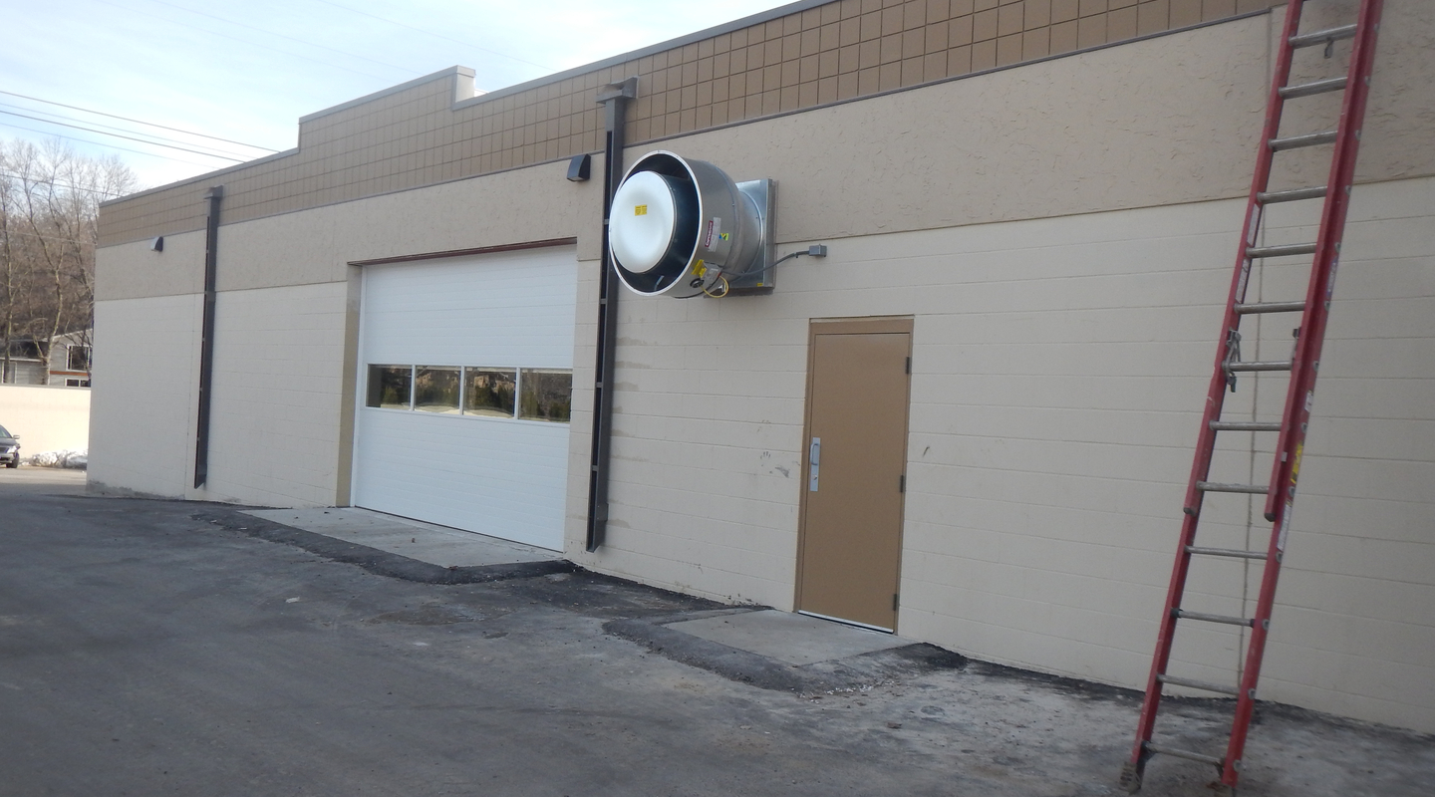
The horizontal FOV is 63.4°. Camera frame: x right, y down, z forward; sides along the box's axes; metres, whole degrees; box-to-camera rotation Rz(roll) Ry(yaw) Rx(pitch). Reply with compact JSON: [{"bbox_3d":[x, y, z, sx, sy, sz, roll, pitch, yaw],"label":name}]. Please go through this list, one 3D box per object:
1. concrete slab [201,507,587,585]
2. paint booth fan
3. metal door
[{"bbox_3d":[-3.636,1.482,12.414,1.450,0.130,5.150,2,0,-43],"label":"concrete slab"},{"bbox_3d":[-0.153,-1.321,9.178,0.900,1.110,1.110,2,0,-43],"label":"paint booth fan"},{"bbox_3d":[1.028,0.529,8.573,0.100,2.250,1.000,2,0,-43],"label":"metal door"}]

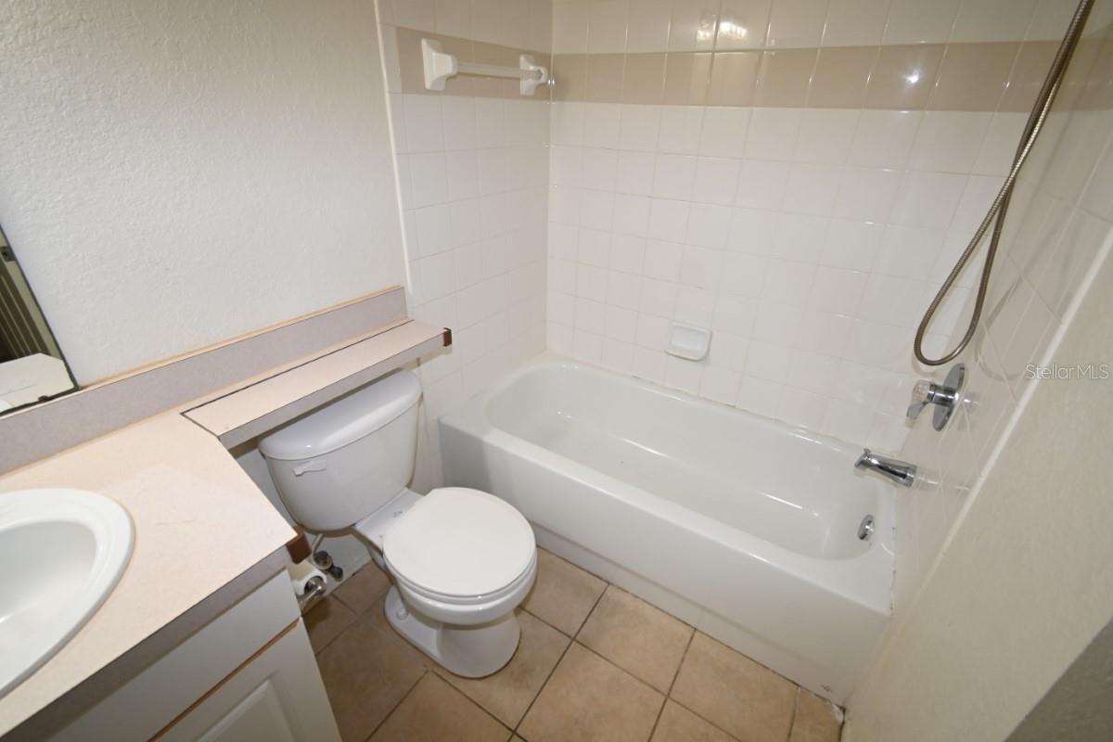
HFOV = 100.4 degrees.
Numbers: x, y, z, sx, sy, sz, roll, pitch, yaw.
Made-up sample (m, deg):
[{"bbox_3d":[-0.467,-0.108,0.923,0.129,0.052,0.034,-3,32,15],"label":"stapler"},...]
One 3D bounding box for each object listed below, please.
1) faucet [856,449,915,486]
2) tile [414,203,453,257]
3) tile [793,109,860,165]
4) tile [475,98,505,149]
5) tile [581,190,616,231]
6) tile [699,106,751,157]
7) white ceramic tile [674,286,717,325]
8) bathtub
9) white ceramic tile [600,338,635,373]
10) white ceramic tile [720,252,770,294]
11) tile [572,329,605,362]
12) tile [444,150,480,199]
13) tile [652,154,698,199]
[{"bbox_3d":[0.973,0.286,1.377,0.135,0.064,0.054,18,32,27],"label":"faucet"},{"bbox_3d":[-0.396,-0.451,1.504,0.009,0.152,0.152,18,32,27],"label":"tile"},{"bbox_3d":[0.835,-0.721,1.432,0.152,0.152,0.010,17,32,26],"label":"tile"},{"bbox_3d":[-0.224,-0.851,1.600,0.010,0.152,0.153,18,32,28],"label":"tile"},{"bbox_3d":[0.167,-0.655,1.914,0.152,0.152,0.010,17,32,26],"label":"tile"},{"bbox_3d":[0.572,-0.806,1.572,0.152,0.152,0.009,18,32,27],"label":"tile"},{"bbox_3d":[0.554,-0.264,1.859,0.152,0.152,0.010,17,32,26],"label":"white ceramic tile"},{"bbox_3d":[0.383,0.418,1.833,1.505,0.414,0.760,18,32,27],"label":"bathtub"},{"bbox_3d":[0.282,-0.079,2.152,0.152,0.152,0.009,18,32,27],"label":"white ceramic tile"},{"bbox_3d":[0.690,-0.358,1.718,0.153,0.152,0.010,18,32,28],"label":"white ceramic tile"},{"bbox_3d":[0.155,-0.124,2.239,0.153,0.153,0.010,17,33,26],"label":"tile"},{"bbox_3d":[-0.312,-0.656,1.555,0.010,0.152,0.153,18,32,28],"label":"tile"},{"bbox_3d":[0.435,-0.714,1.710,0.152,0.152,0.008,18,32,27],"label":"tile"}]

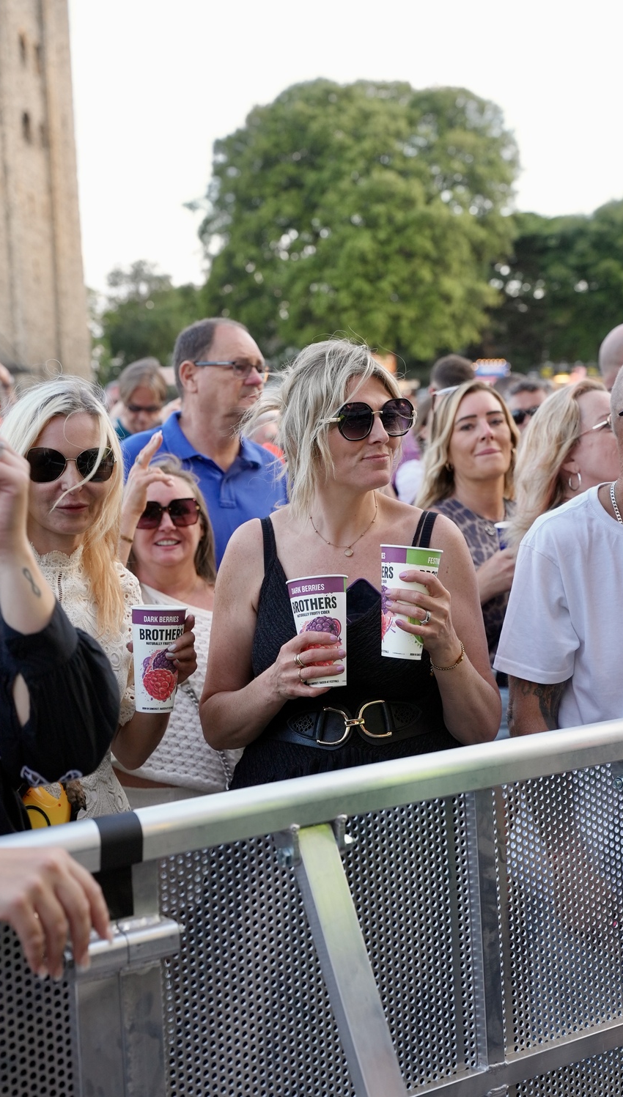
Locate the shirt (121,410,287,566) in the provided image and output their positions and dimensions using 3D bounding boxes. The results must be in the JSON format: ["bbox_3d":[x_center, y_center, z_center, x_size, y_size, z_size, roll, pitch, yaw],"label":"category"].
[{"bbox_3d":[-0.260,0.030,3.770,0.510,0.730,0.310,-5,6,-27],"label":"shirt"}]

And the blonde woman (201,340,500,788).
[{"bbox_3d":[0.080,0.505,2.510,0.490,1.680,0.420,-3,6,-7],"label":"blonde woman"}]

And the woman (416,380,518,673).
[{"bbox_3d":[0.395,0.470,3.240,0.460,1.640,0.370,-4,6,-22],"label":"woman"}]

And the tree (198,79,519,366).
[{"bbox_3d":[2.280,-14.450,74.300,15.800,17.300,15.000,-2,6,0],"label":"tree"}]

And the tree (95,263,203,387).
[{"bbox_3d":[-10.650,-13.400,99.600,9.500,11.200,9.000,-3,6,-6],"label":"tree"}]

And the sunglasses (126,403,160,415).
[{"bbox_3d":[-0.651,-0.565,5.910,0.142,0.046,0.145,-3,31,-6],"label":"sunglasses"}]

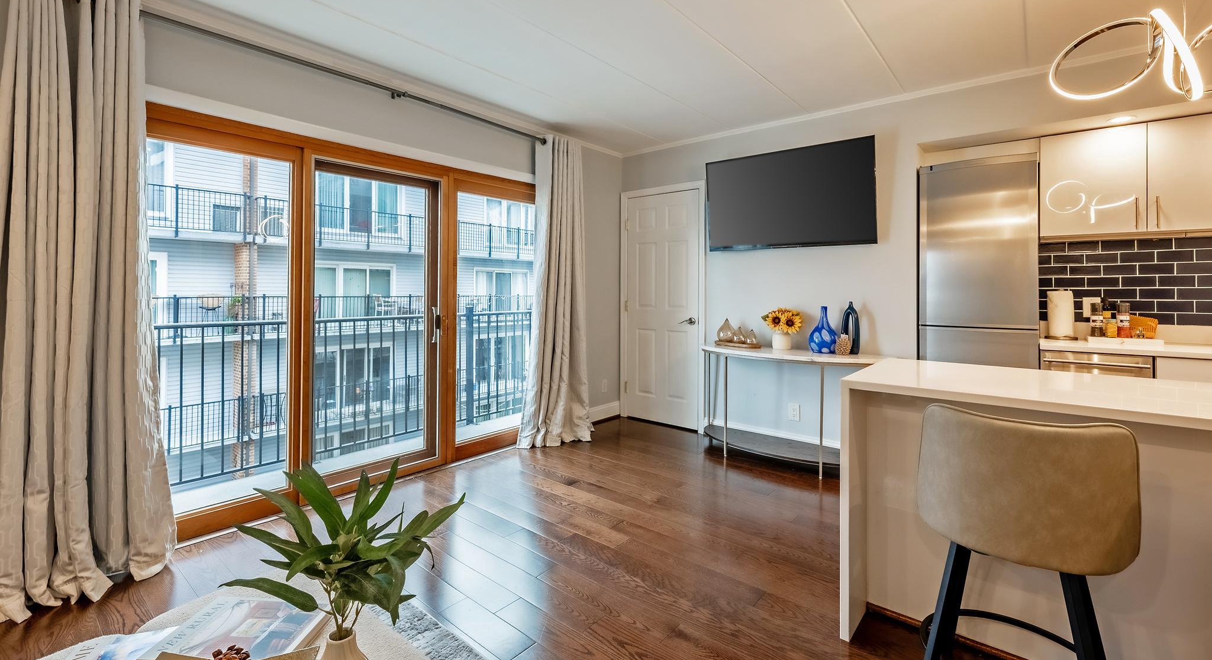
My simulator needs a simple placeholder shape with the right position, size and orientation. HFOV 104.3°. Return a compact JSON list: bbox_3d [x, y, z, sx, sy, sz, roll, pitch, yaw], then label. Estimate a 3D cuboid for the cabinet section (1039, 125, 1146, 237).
[{"bbox_3d":[2.990,-0.885,2.915,0.440,0.600,0.330,3,5,40],"label":"cabinet section"}]

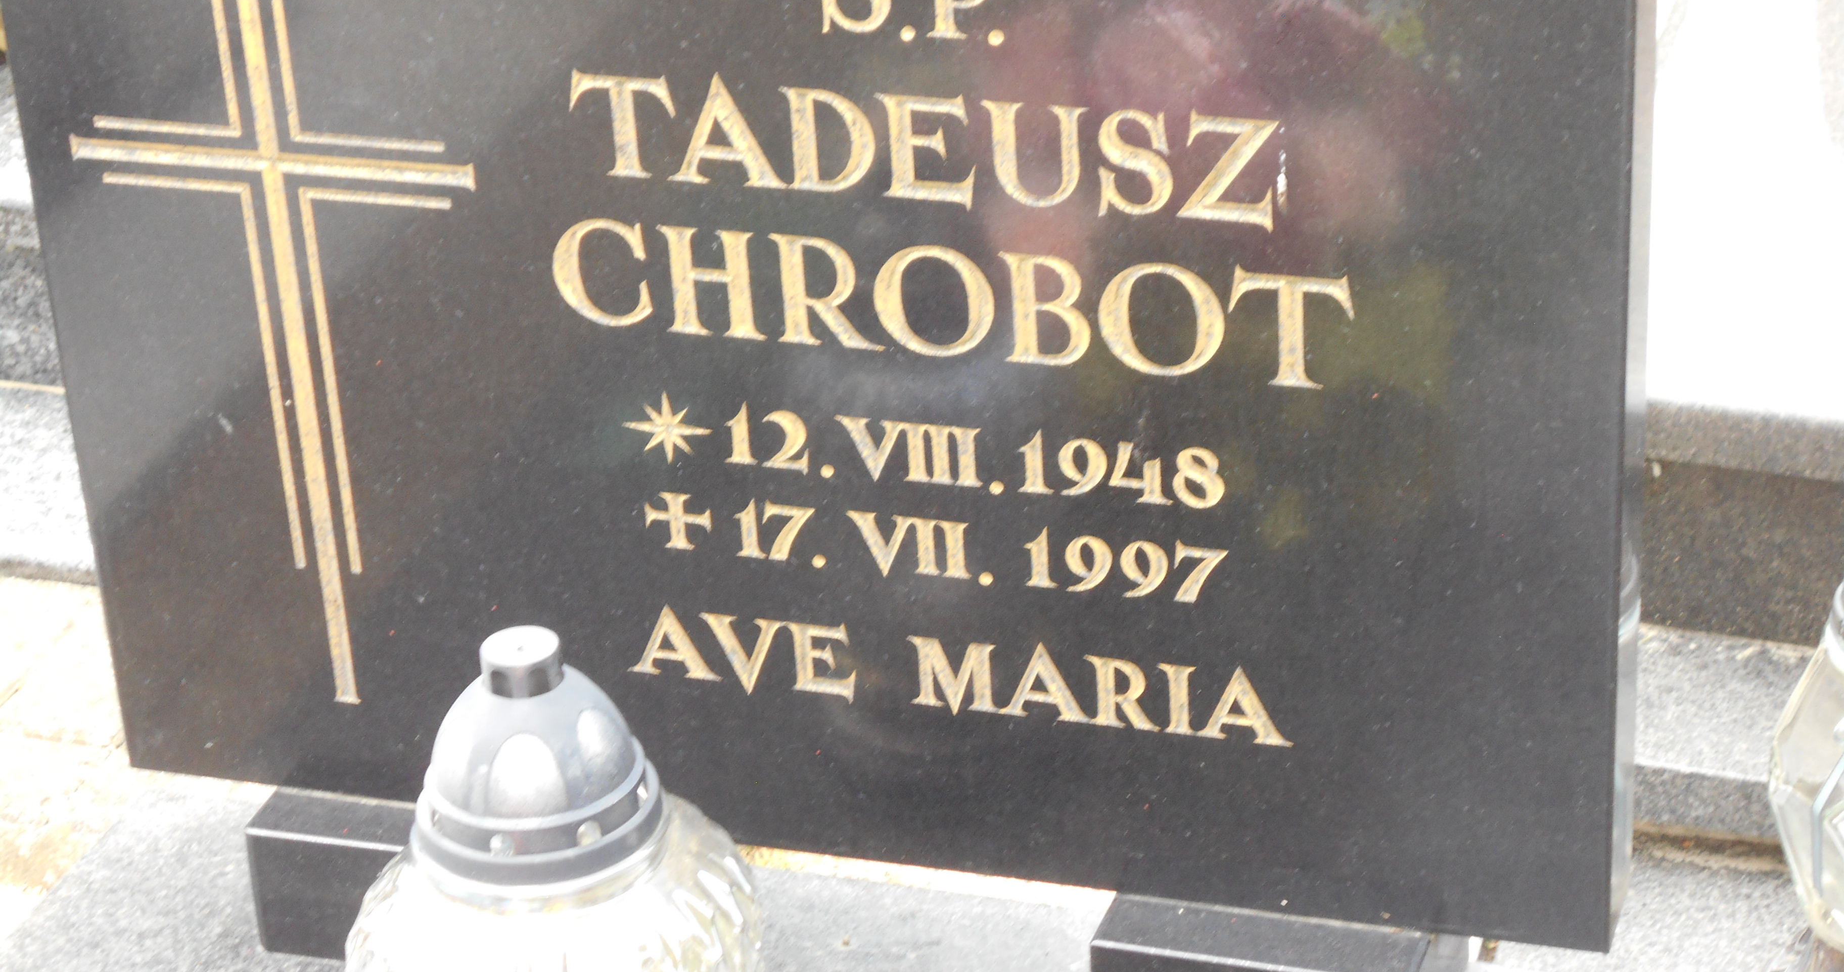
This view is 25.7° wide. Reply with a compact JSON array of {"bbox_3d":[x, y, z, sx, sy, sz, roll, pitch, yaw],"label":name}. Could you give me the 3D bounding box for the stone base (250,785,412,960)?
[{"bbox_3d":[-0.220,0.165,1.867,0.138,0.066,0.115,6,29,17],"label":"stone base"}]

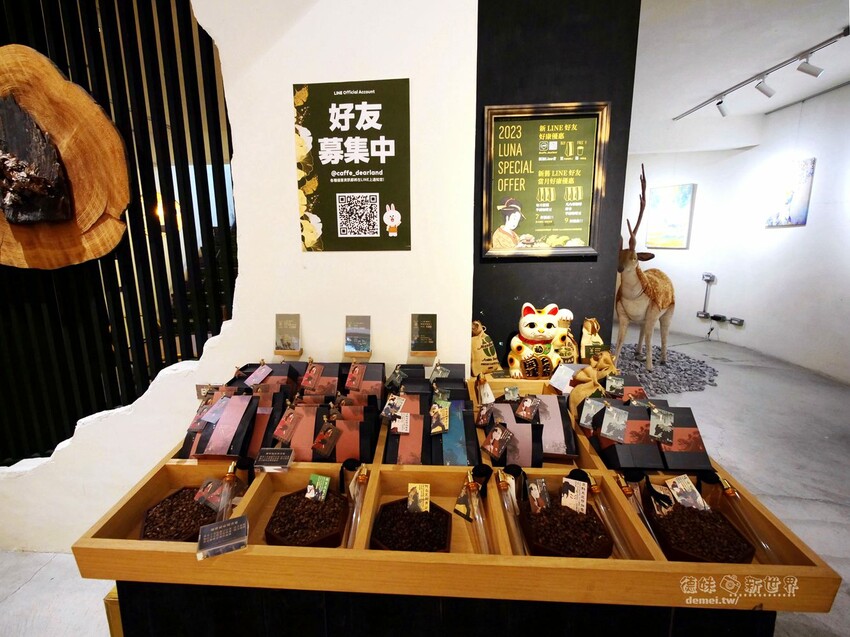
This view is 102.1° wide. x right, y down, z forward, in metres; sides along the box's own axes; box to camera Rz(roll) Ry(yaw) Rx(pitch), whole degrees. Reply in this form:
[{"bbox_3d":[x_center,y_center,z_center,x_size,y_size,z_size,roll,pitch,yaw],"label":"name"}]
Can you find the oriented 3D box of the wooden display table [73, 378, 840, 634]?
[{"bbox_3d":[0.039,0.715,1.064,1.449,0.886,0.758,0,8,3],"label":"wooden display table"}]

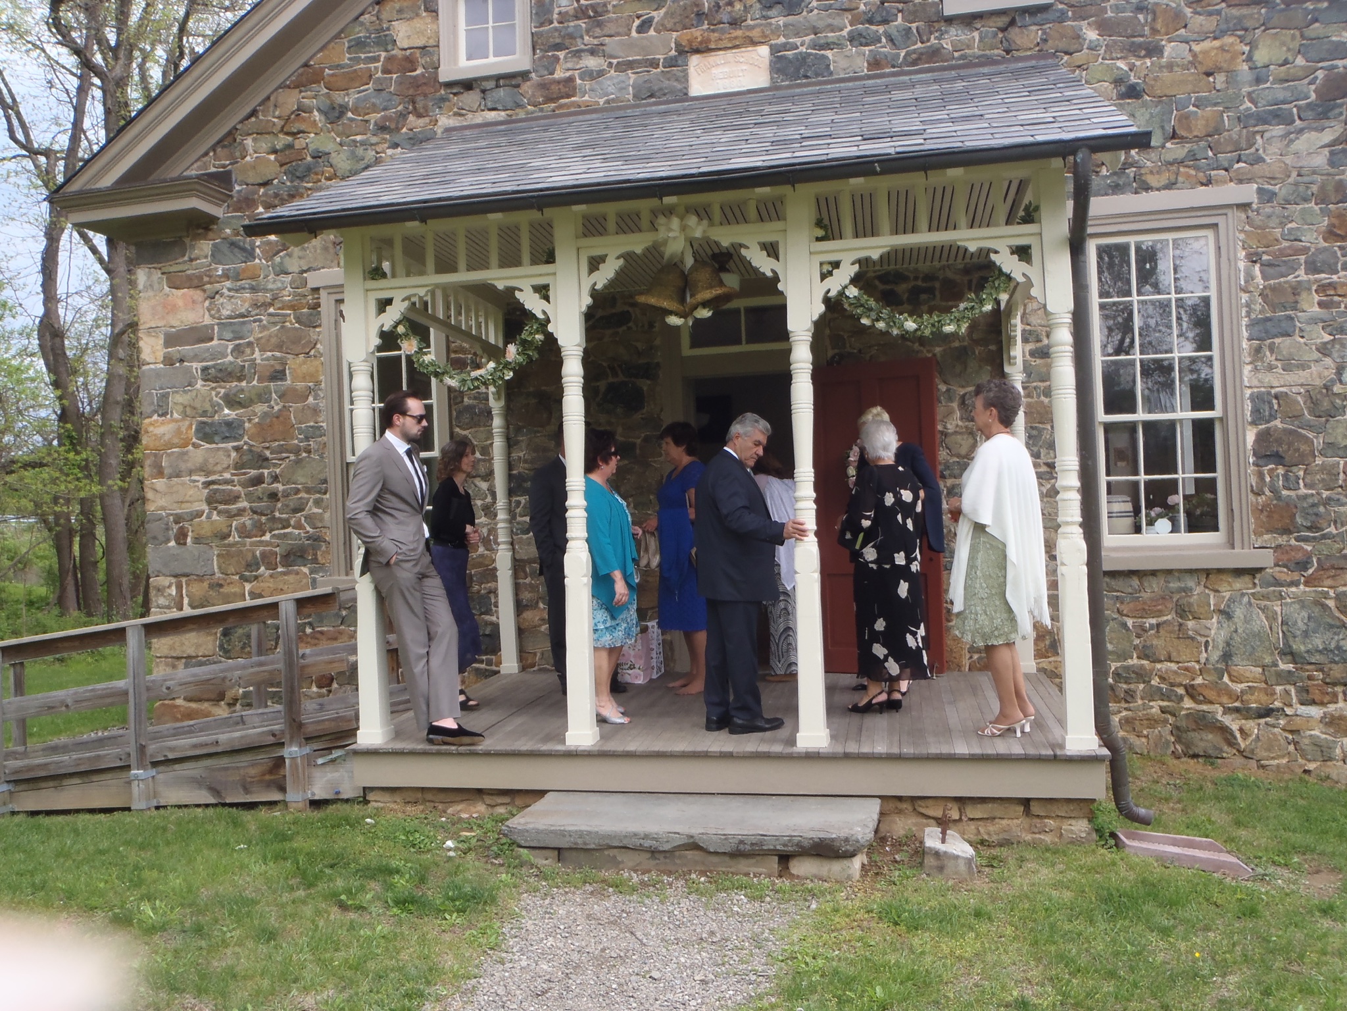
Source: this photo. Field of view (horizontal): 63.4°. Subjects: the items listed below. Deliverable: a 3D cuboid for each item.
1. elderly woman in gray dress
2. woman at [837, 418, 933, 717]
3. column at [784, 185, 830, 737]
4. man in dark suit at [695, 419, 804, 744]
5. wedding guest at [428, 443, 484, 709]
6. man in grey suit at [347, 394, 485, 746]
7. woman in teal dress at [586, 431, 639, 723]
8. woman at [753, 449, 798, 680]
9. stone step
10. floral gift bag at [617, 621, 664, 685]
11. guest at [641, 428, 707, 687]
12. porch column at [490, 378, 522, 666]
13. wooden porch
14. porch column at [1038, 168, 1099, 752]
[{"bbox_3d":[1.590,0.257,5.337,0.460,1.720,0.480,-3,-2,28],"label":"elderly woman in gray dress"},{"bbox_3d":[1.192,0.327,6.153,0.490,1.626,0.370,-2,0,-22],"label":"woman"},{"bbox_3d":[0.644,-0.181,5.321,0.141,2.686,0.141,-2,-1,12],"label":"column"},{"bbox_3d":[0.403,0.346,5.706,0.600,1.660,0.540,-2,-1,-2],"label":"man in dark suit"},{"bbox_3d":[-1.323,0.409,6.668,0.310,1.647,0.430,-2,0,8],"label":"wedding guest"},{"bbox_3d":[-1.375,0.316,5.730,0.600,1.839,0.500,-2,-2,7],"label":"man in grey suit"},{"bbox_3d":[-0.371,0.380,6.144,0.350,1.643,0.460,-2,0,15],"label":"woman in teal dress"},{"bbox_3d":[0.748,0.402,7.504,0.440,1.570,0.460,-3,-1,34],"label":"woman"},{"bbox_3d":[0.094,1.456,5.009,1.660,0.090,0.680,-2,-1,12],"label":"stone step"},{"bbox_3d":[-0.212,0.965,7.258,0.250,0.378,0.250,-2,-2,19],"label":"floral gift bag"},{"bbox_3d":[0.010,0.323,6.921,0.380,1.699,0.450,-2,0,-28],"label":"guest"},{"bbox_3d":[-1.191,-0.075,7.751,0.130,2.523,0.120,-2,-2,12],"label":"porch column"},{"bbox_3d":[0.349,1.280,6.377,3.754,0.240,2.252,-2,0,11],"label":"wooden porch"},{"bbox_3d":[1.826,-0.227,5.072,0.141,2.686,0.141,-2,-1,12],"label":"porch column"}]

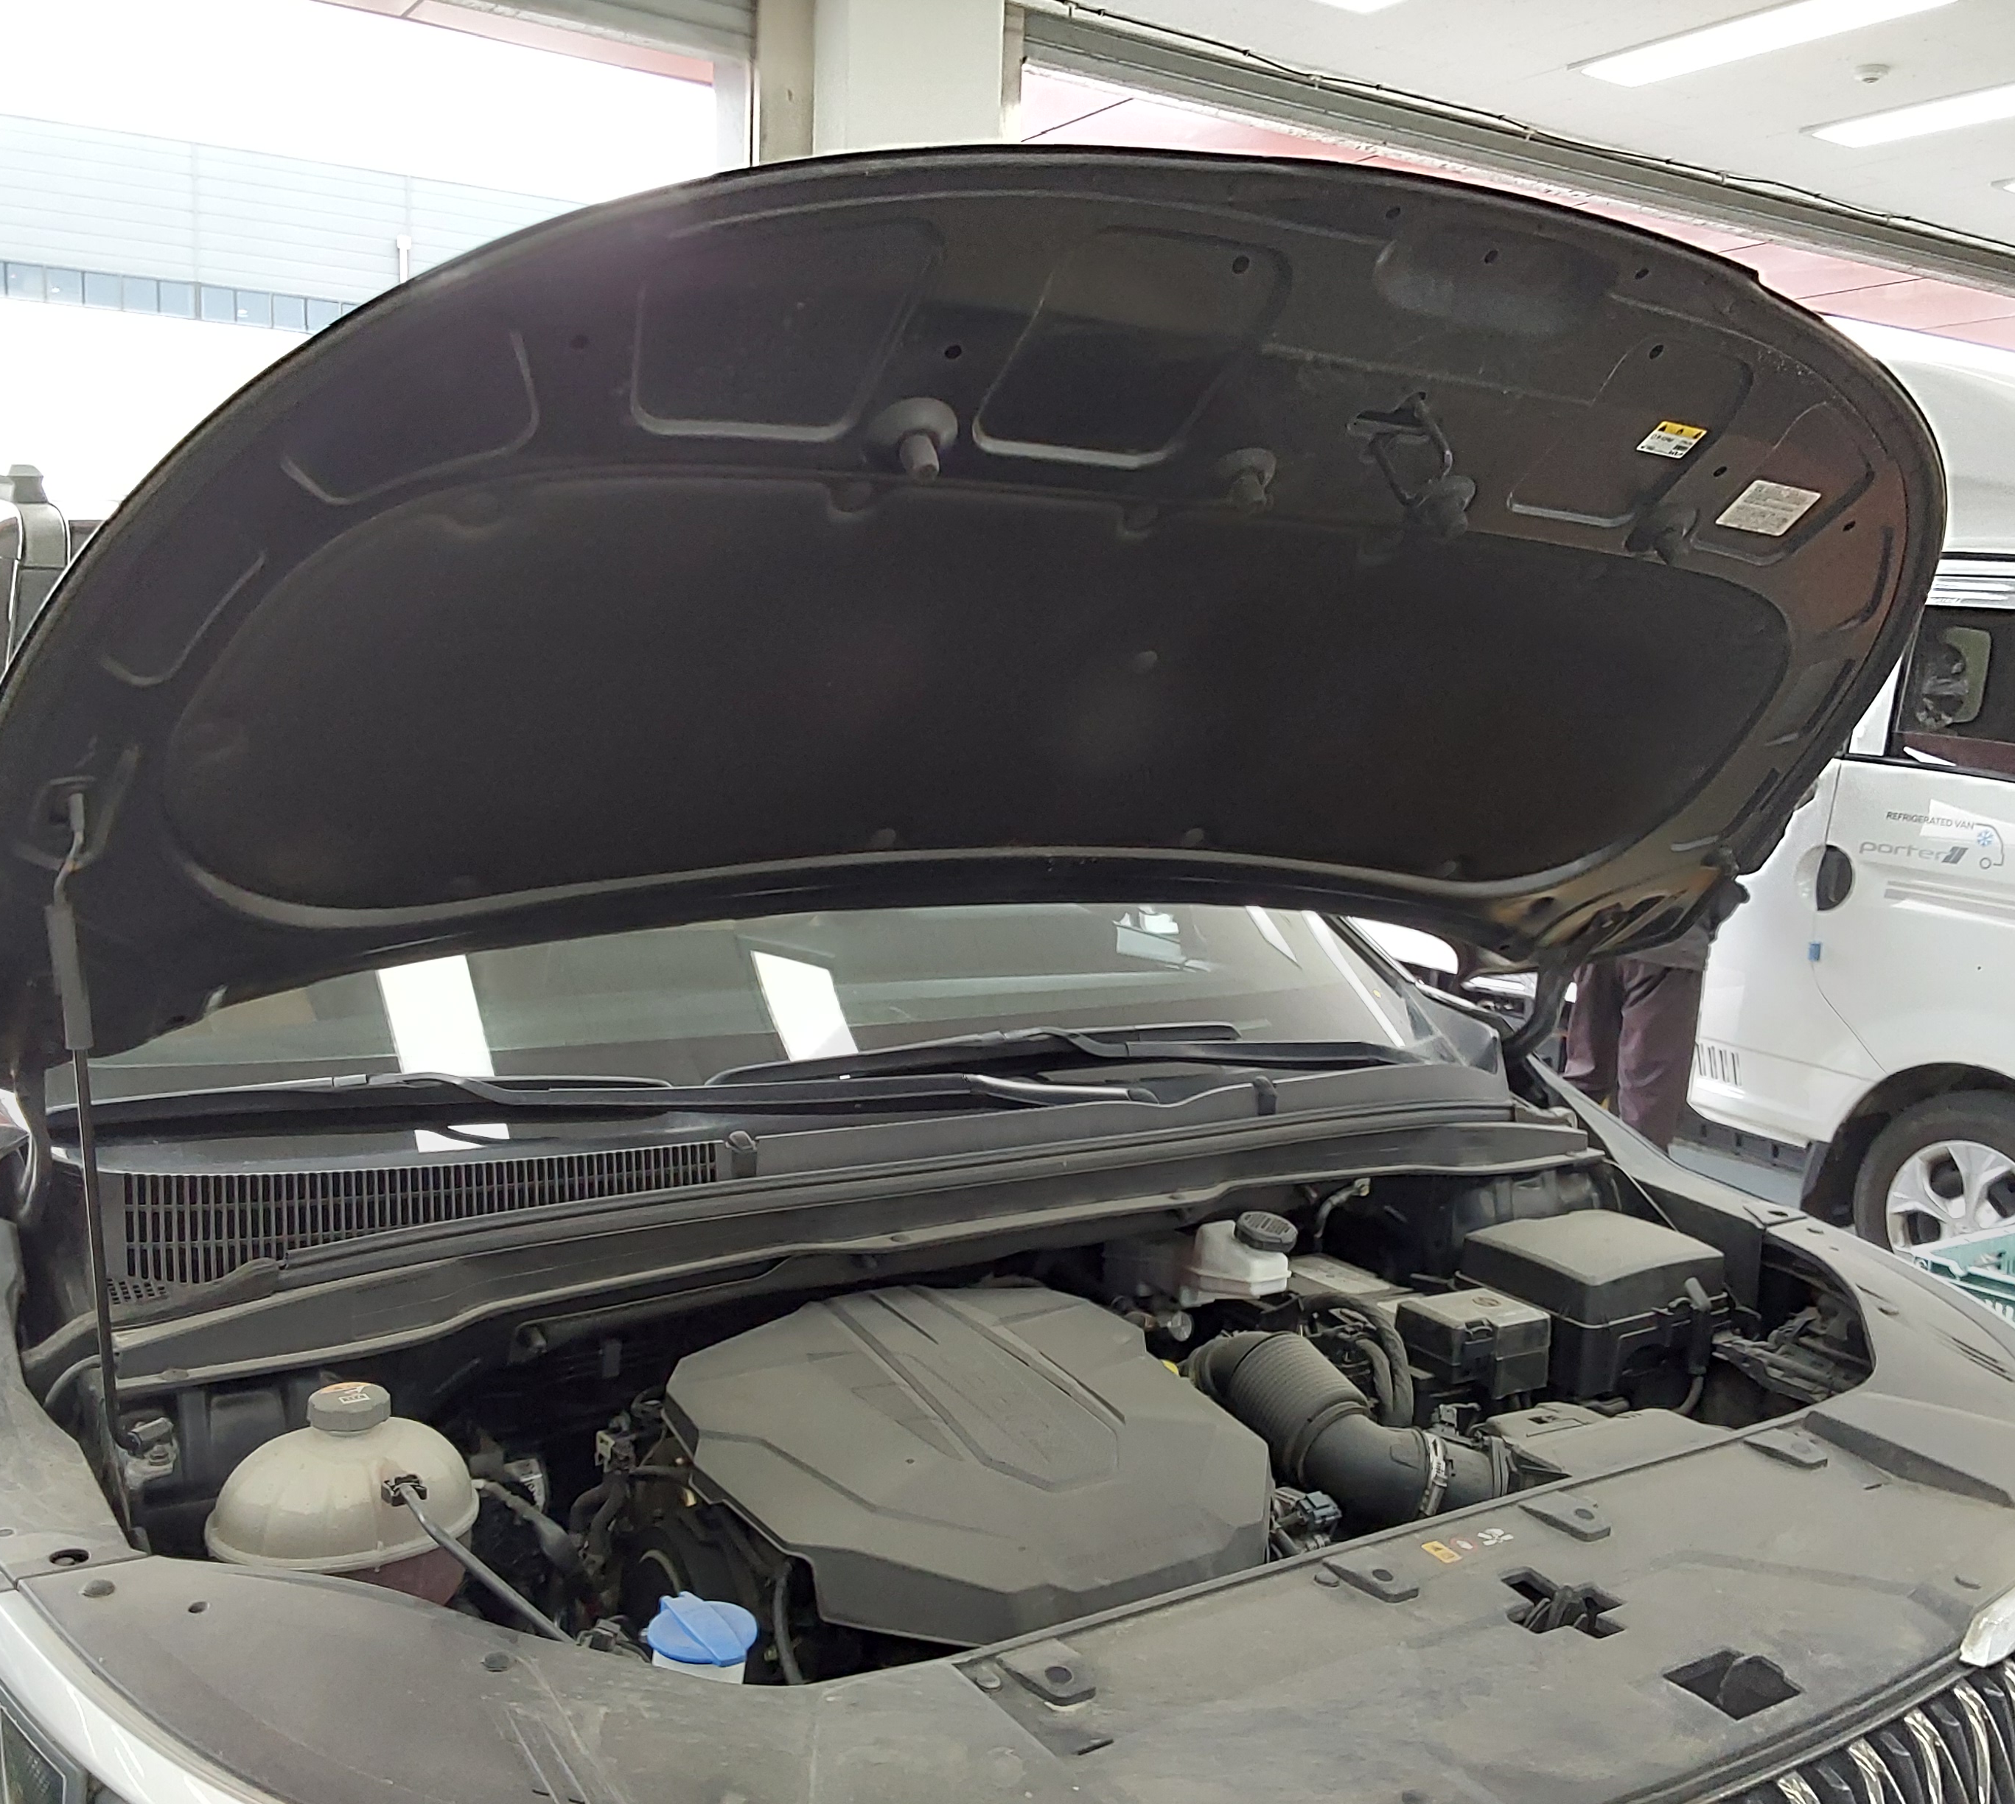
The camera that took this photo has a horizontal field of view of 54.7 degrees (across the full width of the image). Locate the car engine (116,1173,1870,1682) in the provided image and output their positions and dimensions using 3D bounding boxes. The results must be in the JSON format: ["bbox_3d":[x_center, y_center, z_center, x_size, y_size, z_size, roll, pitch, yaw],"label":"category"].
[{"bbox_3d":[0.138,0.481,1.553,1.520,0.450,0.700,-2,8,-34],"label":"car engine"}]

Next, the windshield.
[{"bbox_3d":[-0.270,-0.123,2.125,1.500,0.150,1.098,-2,42,-34],"label":"windshield"}]

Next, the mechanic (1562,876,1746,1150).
[{"bbox_3d":[1.665,0.185,5.081,0.360,1.710,0.500,-2,8,-34],"label":"mechanic"}]

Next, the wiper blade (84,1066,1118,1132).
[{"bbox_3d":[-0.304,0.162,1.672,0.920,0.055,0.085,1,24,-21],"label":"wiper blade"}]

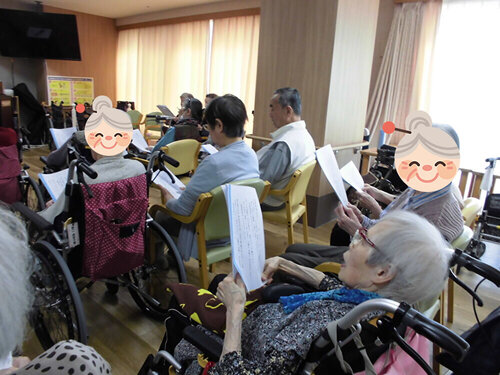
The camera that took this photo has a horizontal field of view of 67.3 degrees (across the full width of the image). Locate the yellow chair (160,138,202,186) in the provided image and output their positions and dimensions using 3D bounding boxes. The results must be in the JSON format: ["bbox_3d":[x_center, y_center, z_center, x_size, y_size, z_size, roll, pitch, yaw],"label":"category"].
[{"bbox_3d":[-0.803,-0.076,3.548,0.550,0.750,0.530,12,17,29],"label":"yellow chair"}]

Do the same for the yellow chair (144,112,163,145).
[{"bbox_3d":[-1.892,-1.022,6.955,0.550,0.750,0.530,13,17,32],"label":"yellow chair"}]

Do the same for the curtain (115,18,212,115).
[{"bbox_3d":[-1.834,-1.910,7.299,2.848,2.240,0.150,16,19,39],"label":"curtain"}]

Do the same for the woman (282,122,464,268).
[{"bbox_3d":[0.437,0.304,1.521,0.720,1.170,0.500,11,16,26],"label":"woman"}]

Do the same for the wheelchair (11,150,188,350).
[{"bbox_3d":[-0.853,0.249,1.922,1.000,0.930,0.620,14,18,35],"label":"wheelchair"}]

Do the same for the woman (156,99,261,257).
[{"bbox_3d":[-0.276,0.062,2.236,0.760,1.200,0.480,16,19,41],"label":"woman"}]

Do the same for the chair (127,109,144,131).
[{"bbox_3d":[-2.407,-1.107,7.165,0.550,0.750,0.530,13,17,32],"label":"chair"}]

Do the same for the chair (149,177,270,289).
[{"bbox_3d":[-0.235,0.294,2.249,0.530,0.750,0.550,-11,20,-44],"label":"chair"}]

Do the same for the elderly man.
[{"bbox_3d":[0.103,-0.106,2.849,0.780,1.260,0.500,10,16,24],"label":"elderly man"}]

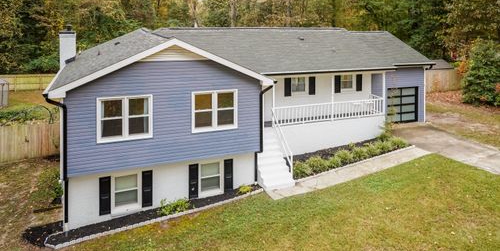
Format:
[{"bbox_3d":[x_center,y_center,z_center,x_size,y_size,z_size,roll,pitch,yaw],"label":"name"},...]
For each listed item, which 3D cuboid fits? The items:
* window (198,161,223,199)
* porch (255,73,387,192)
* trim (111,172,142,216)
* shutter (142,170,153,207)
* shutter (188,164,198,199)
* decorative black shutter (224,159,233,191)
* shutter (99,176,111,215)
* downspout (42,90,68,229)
[{"bbox_3d":[-1.578,2.193,13.657,1.051,1.400,0.100,-4,11,-21],"label":"window"},{"bbox_3d":[3.950,-0.300,16.400,8.400,4.350,4.000,-4,11,-21],"label":"porch"},{"bbox_3d":[-4.613,2.551,12.498,1.098,1.520,0.100,-4,11,-21],"label":"trim"},{"bbox_3d":[-3.925,2.440,12.760,0.390,1.380,0.050,-4,11,-21],"label":"shutter"},{"bbox_3d":[-2.263,2.251,13.395,0.390,1.380,0.050,-4,11,-21],"label":"shutter"},{"bbox_3d":[-0.898,2.109,13.917,0.390,1.380,0.050,-4,11,-21],"label":"decorative black shutter"},{"bbox_3d":[-5.315,2.588,12.230,0.390,1.380,0.050,-4,11,-21],"label":"shutter"},{"bbox_3d":[-6.512,1.211,11.213,0.620,4.550,0.320,-4,11,-21],"label":"downspout"}]

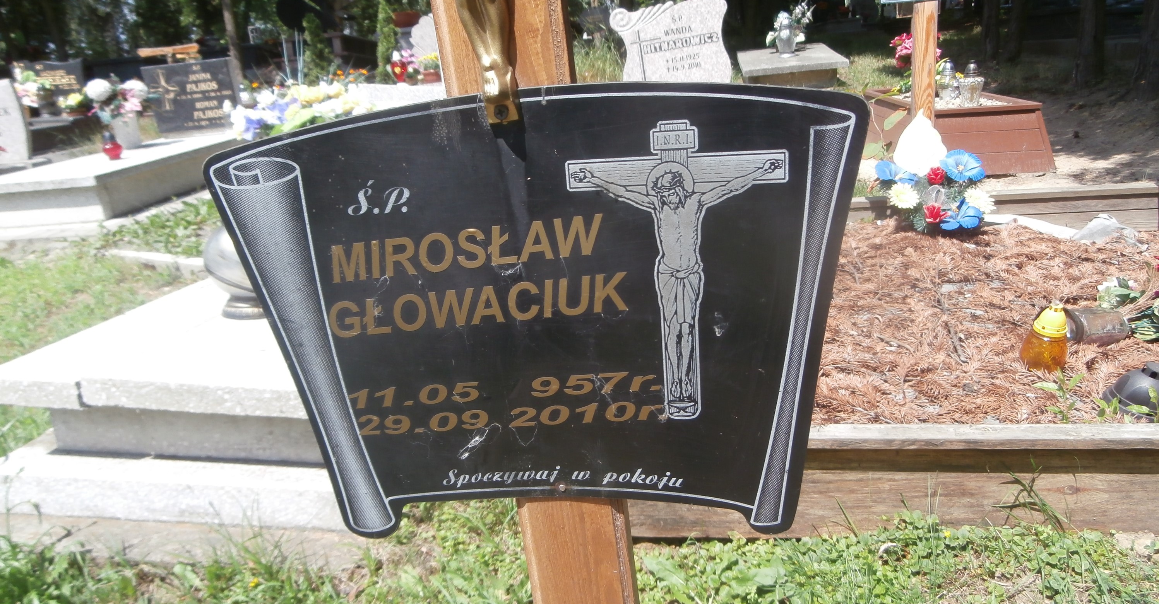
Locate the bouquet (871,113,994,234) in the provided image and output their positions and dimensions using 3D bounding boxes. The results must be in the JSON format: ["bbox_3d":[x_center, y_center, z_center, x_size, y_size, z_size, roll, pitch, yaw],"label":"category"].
[{"bbox_3d":[1.270,-0.465,2.900,0.420,0.400,0.280,-2,18,16],"label":"bouquet"}]

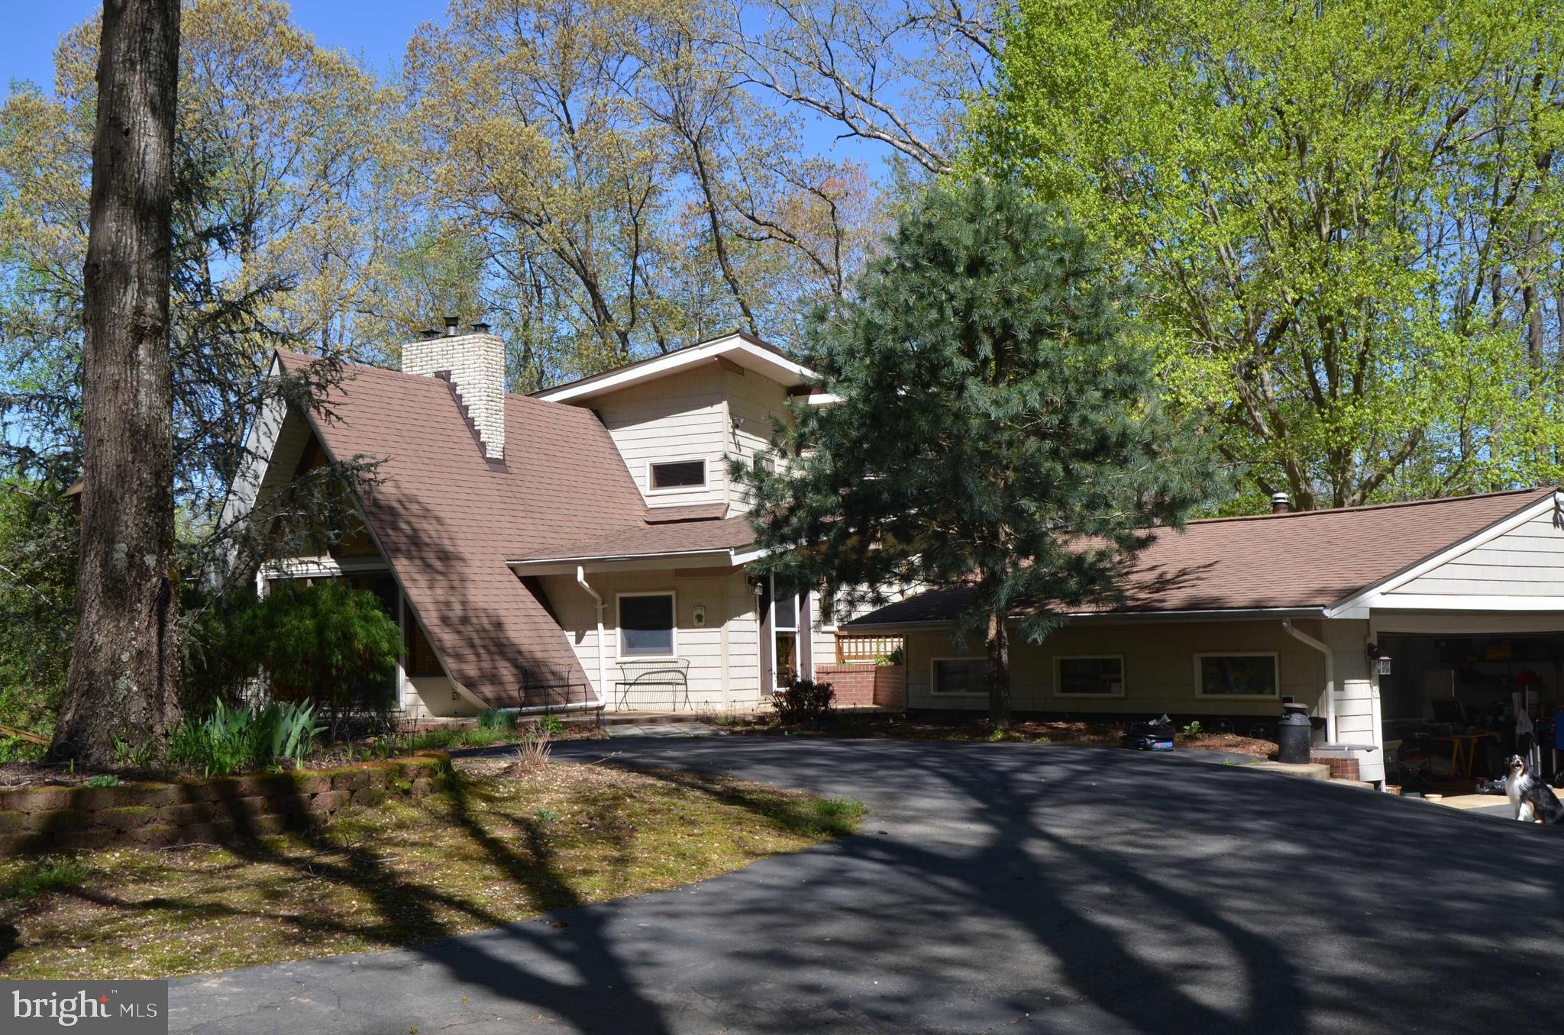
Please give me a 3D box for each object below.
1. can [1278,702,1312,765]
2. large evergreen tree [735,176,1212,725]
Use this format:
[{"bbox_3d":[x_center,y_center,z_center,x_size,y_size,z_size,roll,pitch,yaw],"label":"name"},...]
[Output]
[{"bbox_3d":[5.616,2.366,18.500,0.345,0.650,0.345,0,-6,0],"label":"can"},{"bbox_3d":[2.630,-0.910,22.550,6.200,7.350,5.900,0,-6,0],"label":"large evergreen tree"}]

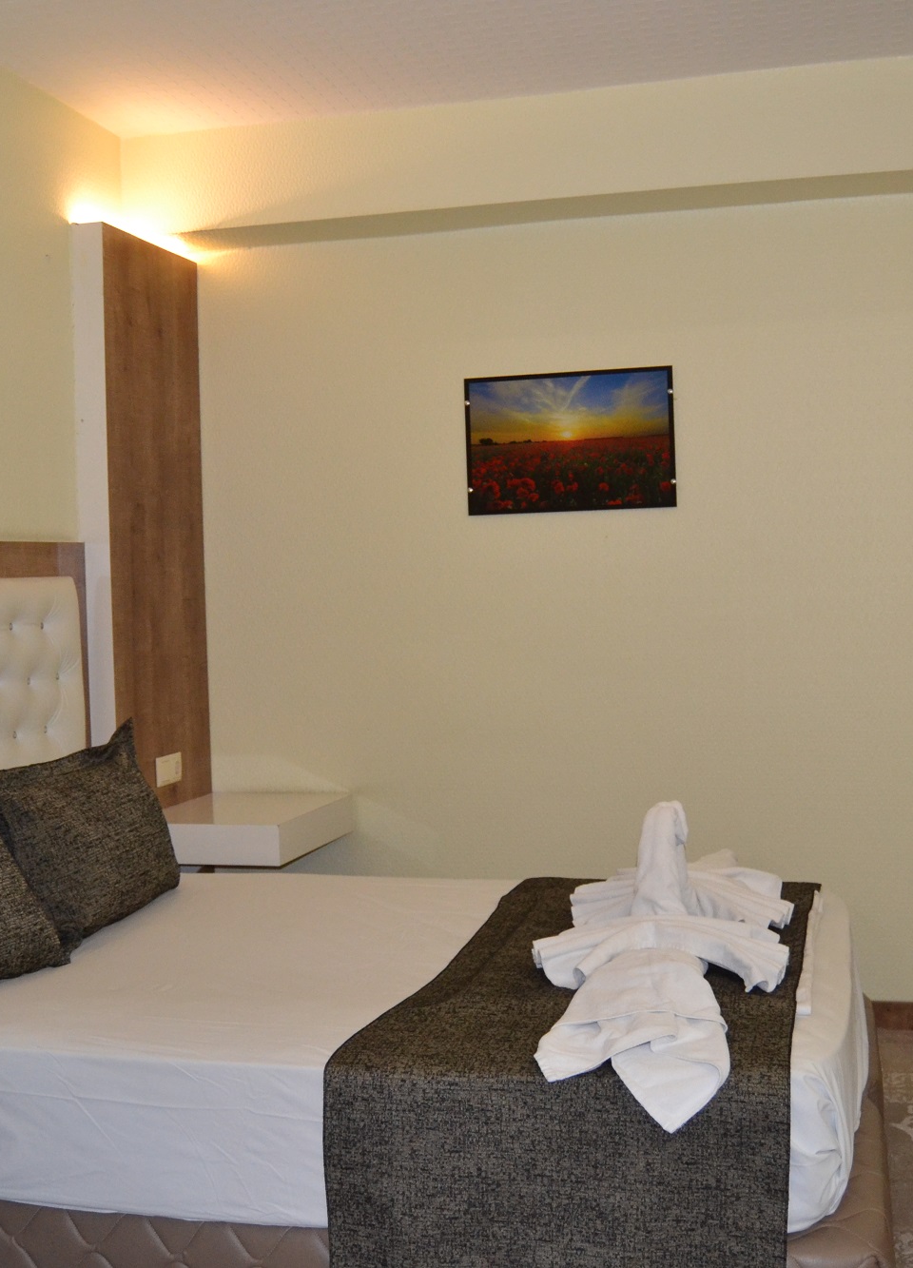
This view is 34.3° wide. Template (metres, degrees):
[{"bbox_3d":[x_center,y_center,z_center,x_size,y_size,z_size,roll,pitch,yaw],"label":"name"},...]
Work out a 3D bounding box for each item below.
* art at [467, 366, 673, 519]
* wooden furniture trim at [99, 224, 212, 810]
[{"bbox_3d":[0.321,-0.549,4.242,0.602,0.399,0.023,-1,2,14],"label":"art"},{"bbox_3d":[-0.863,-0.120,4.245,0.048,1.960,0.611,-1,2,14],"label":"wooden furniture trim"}]

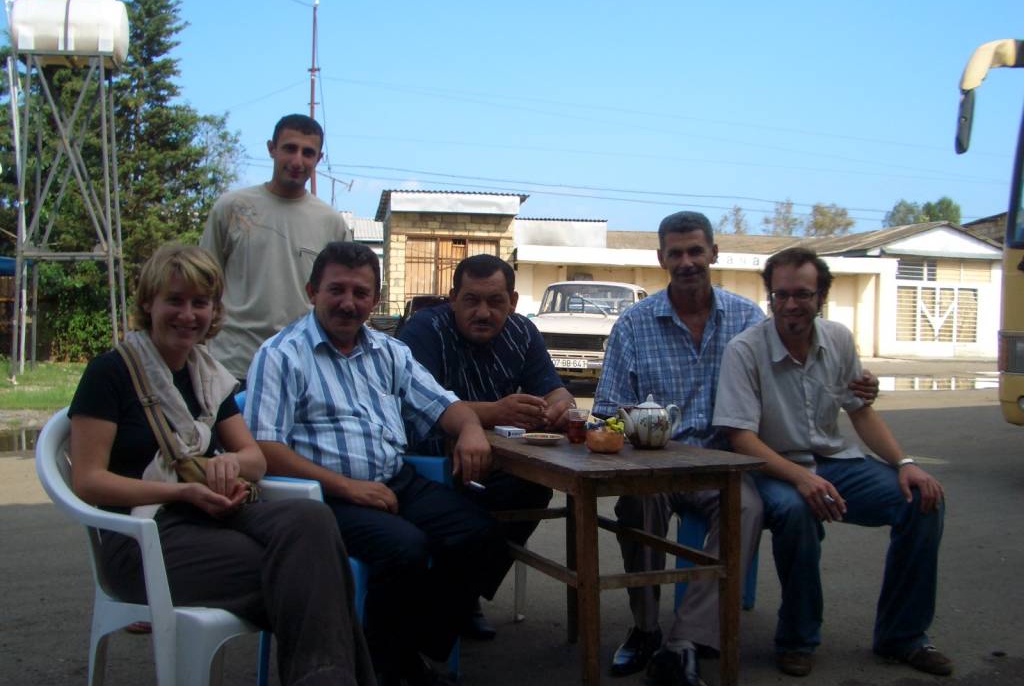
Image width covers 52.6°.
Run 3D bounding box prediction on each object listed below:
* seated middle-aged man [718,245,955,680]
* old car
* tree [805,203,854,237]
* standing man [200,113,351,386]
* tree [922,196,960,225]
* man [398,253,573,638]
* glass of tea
[{"bbox_3d":[0.945,0.337,3.240,0.660,1.230,0.700,1,2,3],"label":"seated middle-aged man"},{"bbox_3d":[1.140,-0.097,14.350,1.610,1.440,4.150,2,2,14],"label":"old car"},{"bbox_3d":[15.945,-3.610,52.000,2.700,6.800,2.700,1,2,0],"label":"tree"},{"bbox_3d":[-0.778,0.077,3.420,0.510,1.670,0.340,1,2,-7],"label":"standing man"},{"bbox_3d":[22.244,-3.994,54.000,2.700,7.700,2.700,1,2,0],"label":"tree"},{"bbox_3d":[-0.101,0.324,3.320,0.570,1.210,0.770,1,2,-19],"label":"man"},{"bbox_3d":[0.191,0.234,3.000,0.062,0.096,0.062,1,2,0],"label":"glass of tea"}]

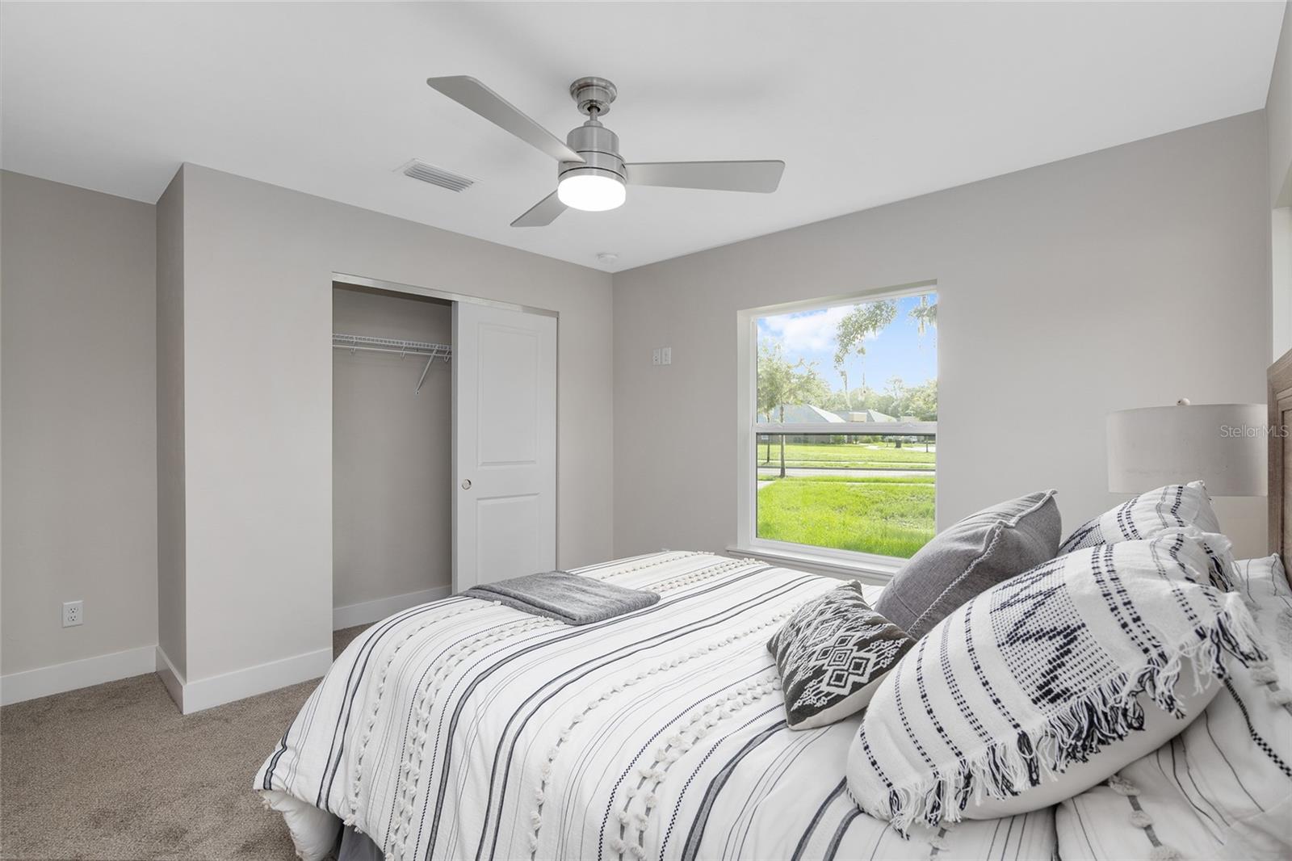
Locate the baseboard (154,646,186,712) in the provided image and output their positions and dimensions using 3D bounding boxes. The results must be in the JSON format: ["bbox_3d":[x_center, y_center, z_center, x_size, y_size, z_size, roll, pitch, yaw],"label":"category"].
[{"bbox_3d":[-2.286,1.181,2.745,0.670,0.132,0.020,0,0,42],"label":"baseboard"}]

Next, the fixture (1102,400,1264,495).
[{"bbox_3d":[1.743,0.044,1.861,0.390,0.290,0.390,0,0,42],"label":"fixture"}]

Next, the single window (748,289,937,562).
[{"bbox_3d":[1.076,-0.007,3.321,1.150,1.470,0.100,0,0,42],"label":"single window"}]

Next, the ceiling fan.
[{"bbox_3d":[-0.111,-0.991,1.977,1.160,0.410,1.220,0,0,0],"label":"ceiling fan"}]

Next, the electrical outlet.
[{"bbox_3d":[-2.761,0.888,2.771,0.012,0.117,0.071,0,0,42],"label":"electrical outlet"}]

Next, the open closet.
[{"bbox_3d":[-1.321,0.206,3.719,0.560,2.070,1.500,0,0,42],"label":"open closet"}]

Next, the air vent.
[{"bbox_3d":[-0.979,-1.189,2.715,0.210,0.025,0.340,0,0,42],"label":"air vent"}]

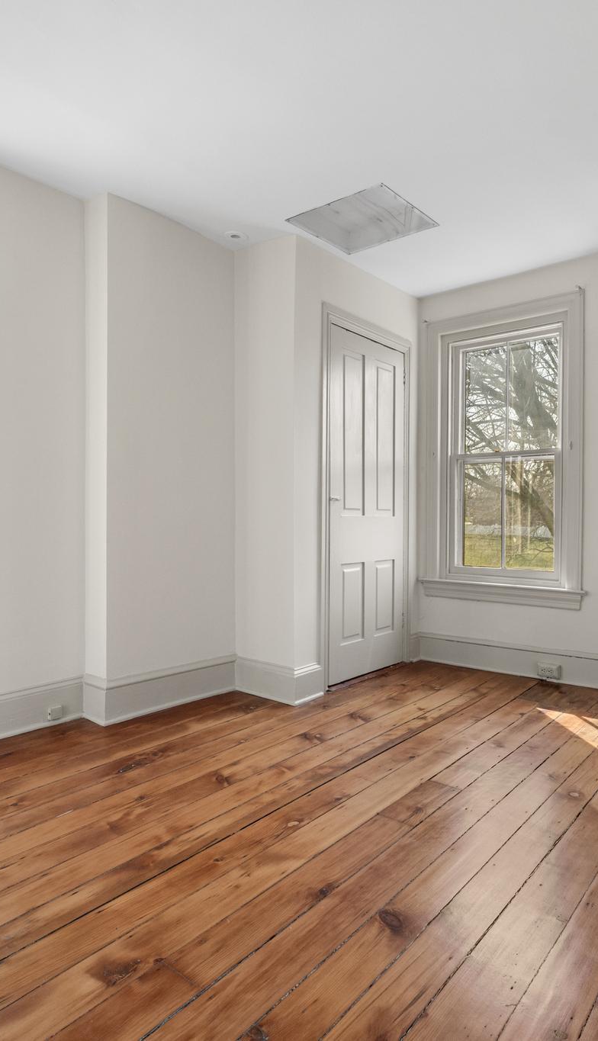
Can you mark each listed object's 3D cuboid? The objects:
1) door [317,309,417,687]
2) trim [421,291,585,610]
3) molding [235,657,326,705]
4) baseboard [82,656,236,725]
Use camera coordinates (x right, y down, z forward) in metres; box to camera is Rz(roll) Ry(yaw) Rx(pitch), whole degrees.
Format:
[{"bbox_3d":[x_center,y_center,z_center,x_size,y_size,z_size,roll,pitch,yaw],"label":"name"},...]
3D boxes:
[{"bbox_3d":[0.413,-0.116,3.644,0.101,2.092,0.991,1,0,40],"label":"door"},{"bbox_3d":[1.211,-0.392,3.674,0.990,1.784,0.111,0,0,38],"label":"trim"},{"bbox_3d":[-0.105,0.819,3.243,0.435,0.207,0.227,1,0,40],"label":"molding"},{"bbox_3d":[-0.677,0.813,3.069,0.202,0.212,0.783,1,0,41],"label":"baseboard"}]

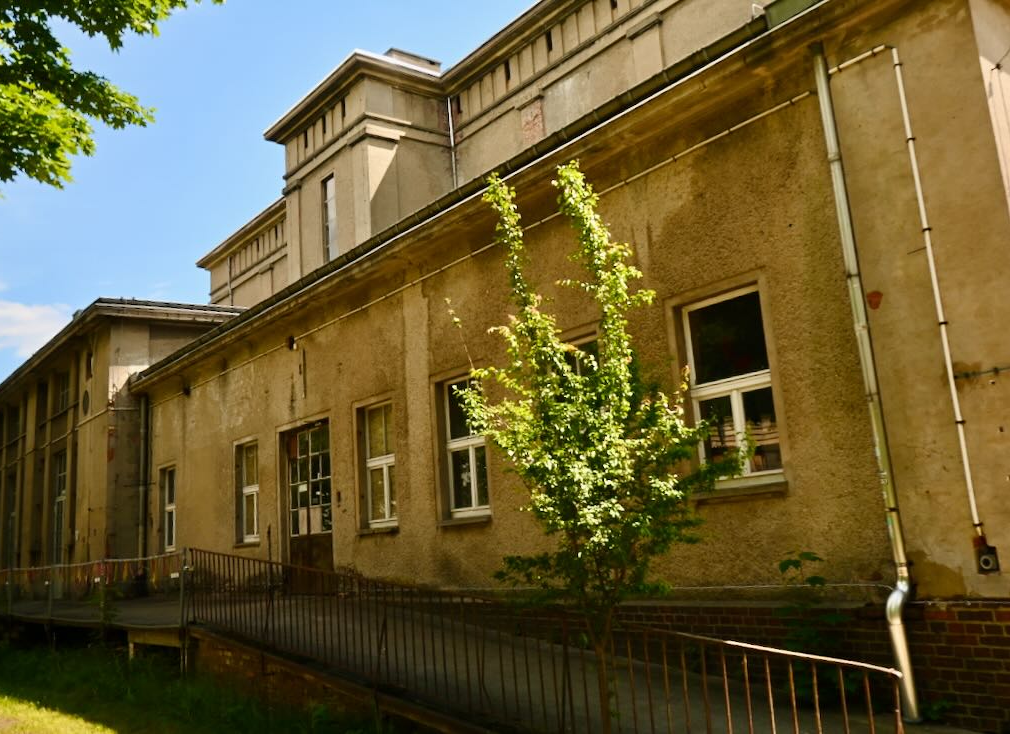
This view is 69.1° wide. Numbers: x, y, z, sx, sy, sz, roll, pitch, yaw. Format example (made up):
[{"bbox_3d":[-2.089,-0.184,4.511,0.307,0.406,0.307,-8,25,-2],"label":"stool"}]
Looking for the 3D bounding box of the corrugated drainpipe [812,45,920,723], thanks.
[{"bbox_3d":[2.876,-0.091,5.893,0.180,5.480,0.160,7,-15,-44],"label":"corrugated drainpipe"}]

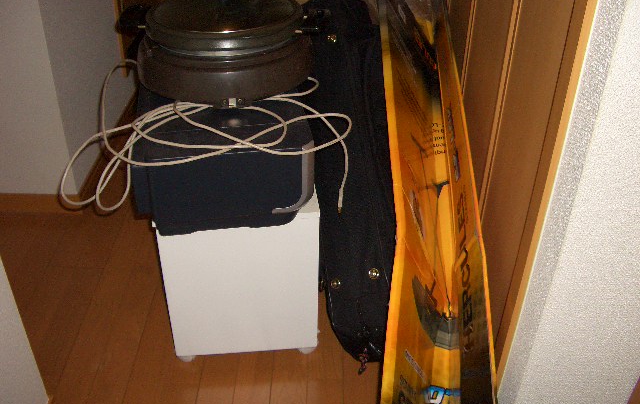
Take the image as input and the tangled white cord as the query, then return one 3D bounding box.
[{"bbox_3d":[-0.215,-0.111,1.277,0.520,0.190,0.400,0,33,-2],"label":"tangled white cord"}]

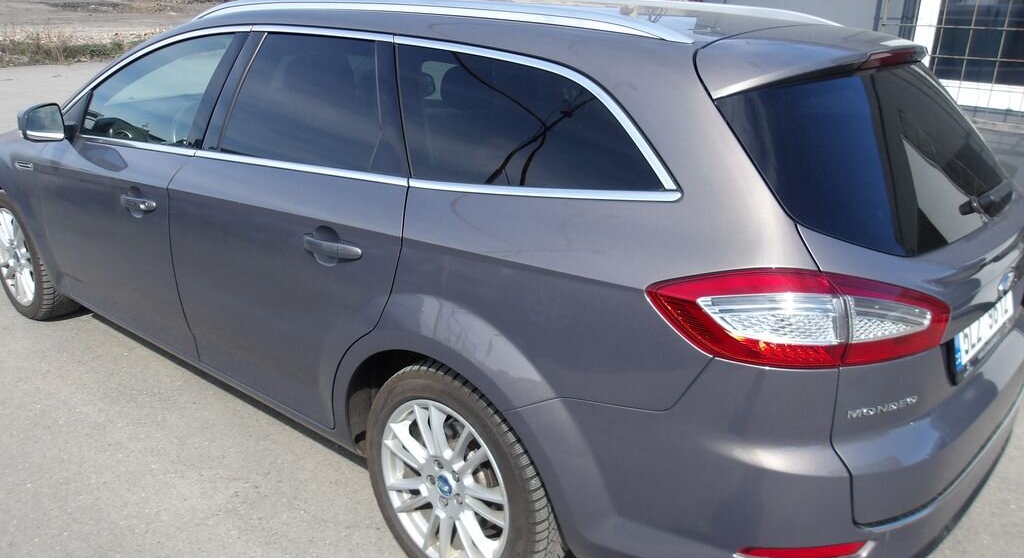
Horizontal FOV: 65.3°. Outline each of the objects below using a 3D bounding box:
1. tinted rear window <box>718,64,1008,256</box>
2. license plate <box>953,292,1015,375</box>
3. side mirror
[{"bbox_3d":[0.981,-0.322,2.001,1.260,0.470,0.130,-20,-11,-47],"label":"tinted rear window"},{"bbox_3d":[1.166,0.099,1.969,0.020,0.110,0.520,2,15,41],"label":"license plate"},{"bbox_3d":[-1.790,-0.595,3.046,0.120,0.155,0.185,11,21,27],"label":"side mirror"}]

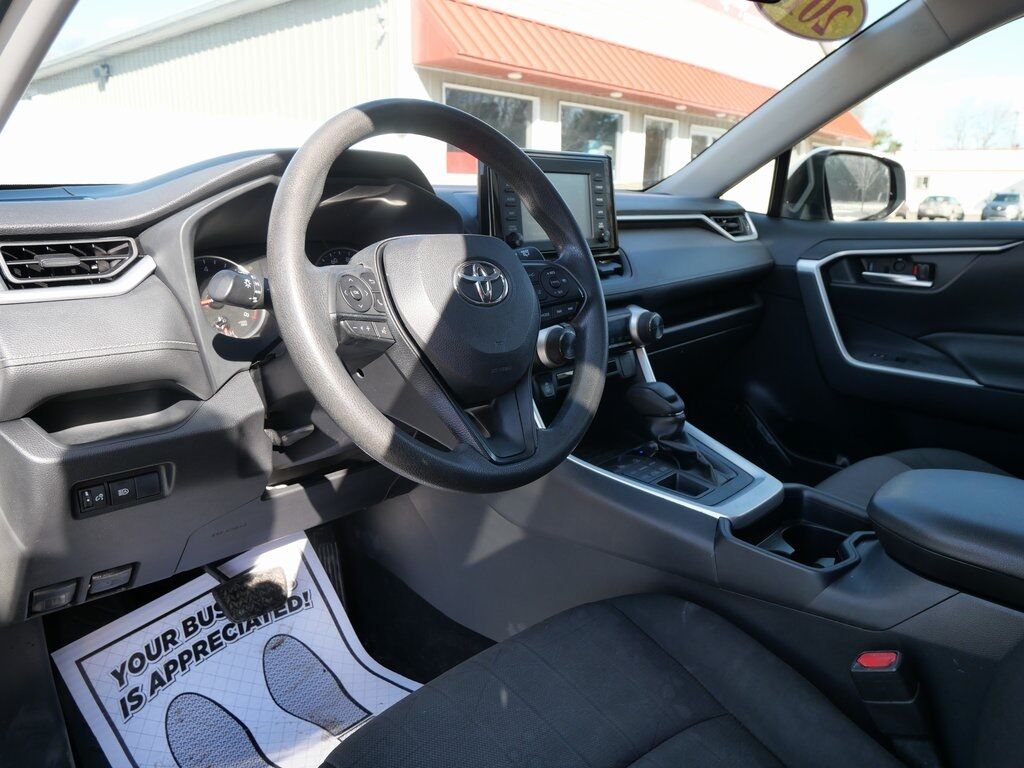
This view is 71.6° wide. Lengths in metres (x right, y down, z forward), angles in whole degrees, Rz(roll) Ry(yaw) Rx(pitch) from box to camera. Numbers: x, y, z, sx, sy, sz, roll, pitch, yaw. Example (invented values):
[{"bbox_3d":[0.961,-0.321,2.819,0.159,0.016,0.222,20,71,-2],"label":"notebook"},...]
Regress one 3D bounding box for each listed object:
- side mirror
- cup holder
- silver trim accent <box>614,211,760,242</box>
[{"bbox_3d":[0.769,-0.460,1.659,0.235,0.175,0.145,-7,16,-24],"label":"side mirror"},{"bbox_3d":[0.359,0.220,0.876,0.100,0.080,0.140,13,20,43],"label":"cup holder"},{"bbox_3d":[0.351,-0.299,1.369,0.050,0.064,0.515,13,20,43],"label":"silver trim accent"}]

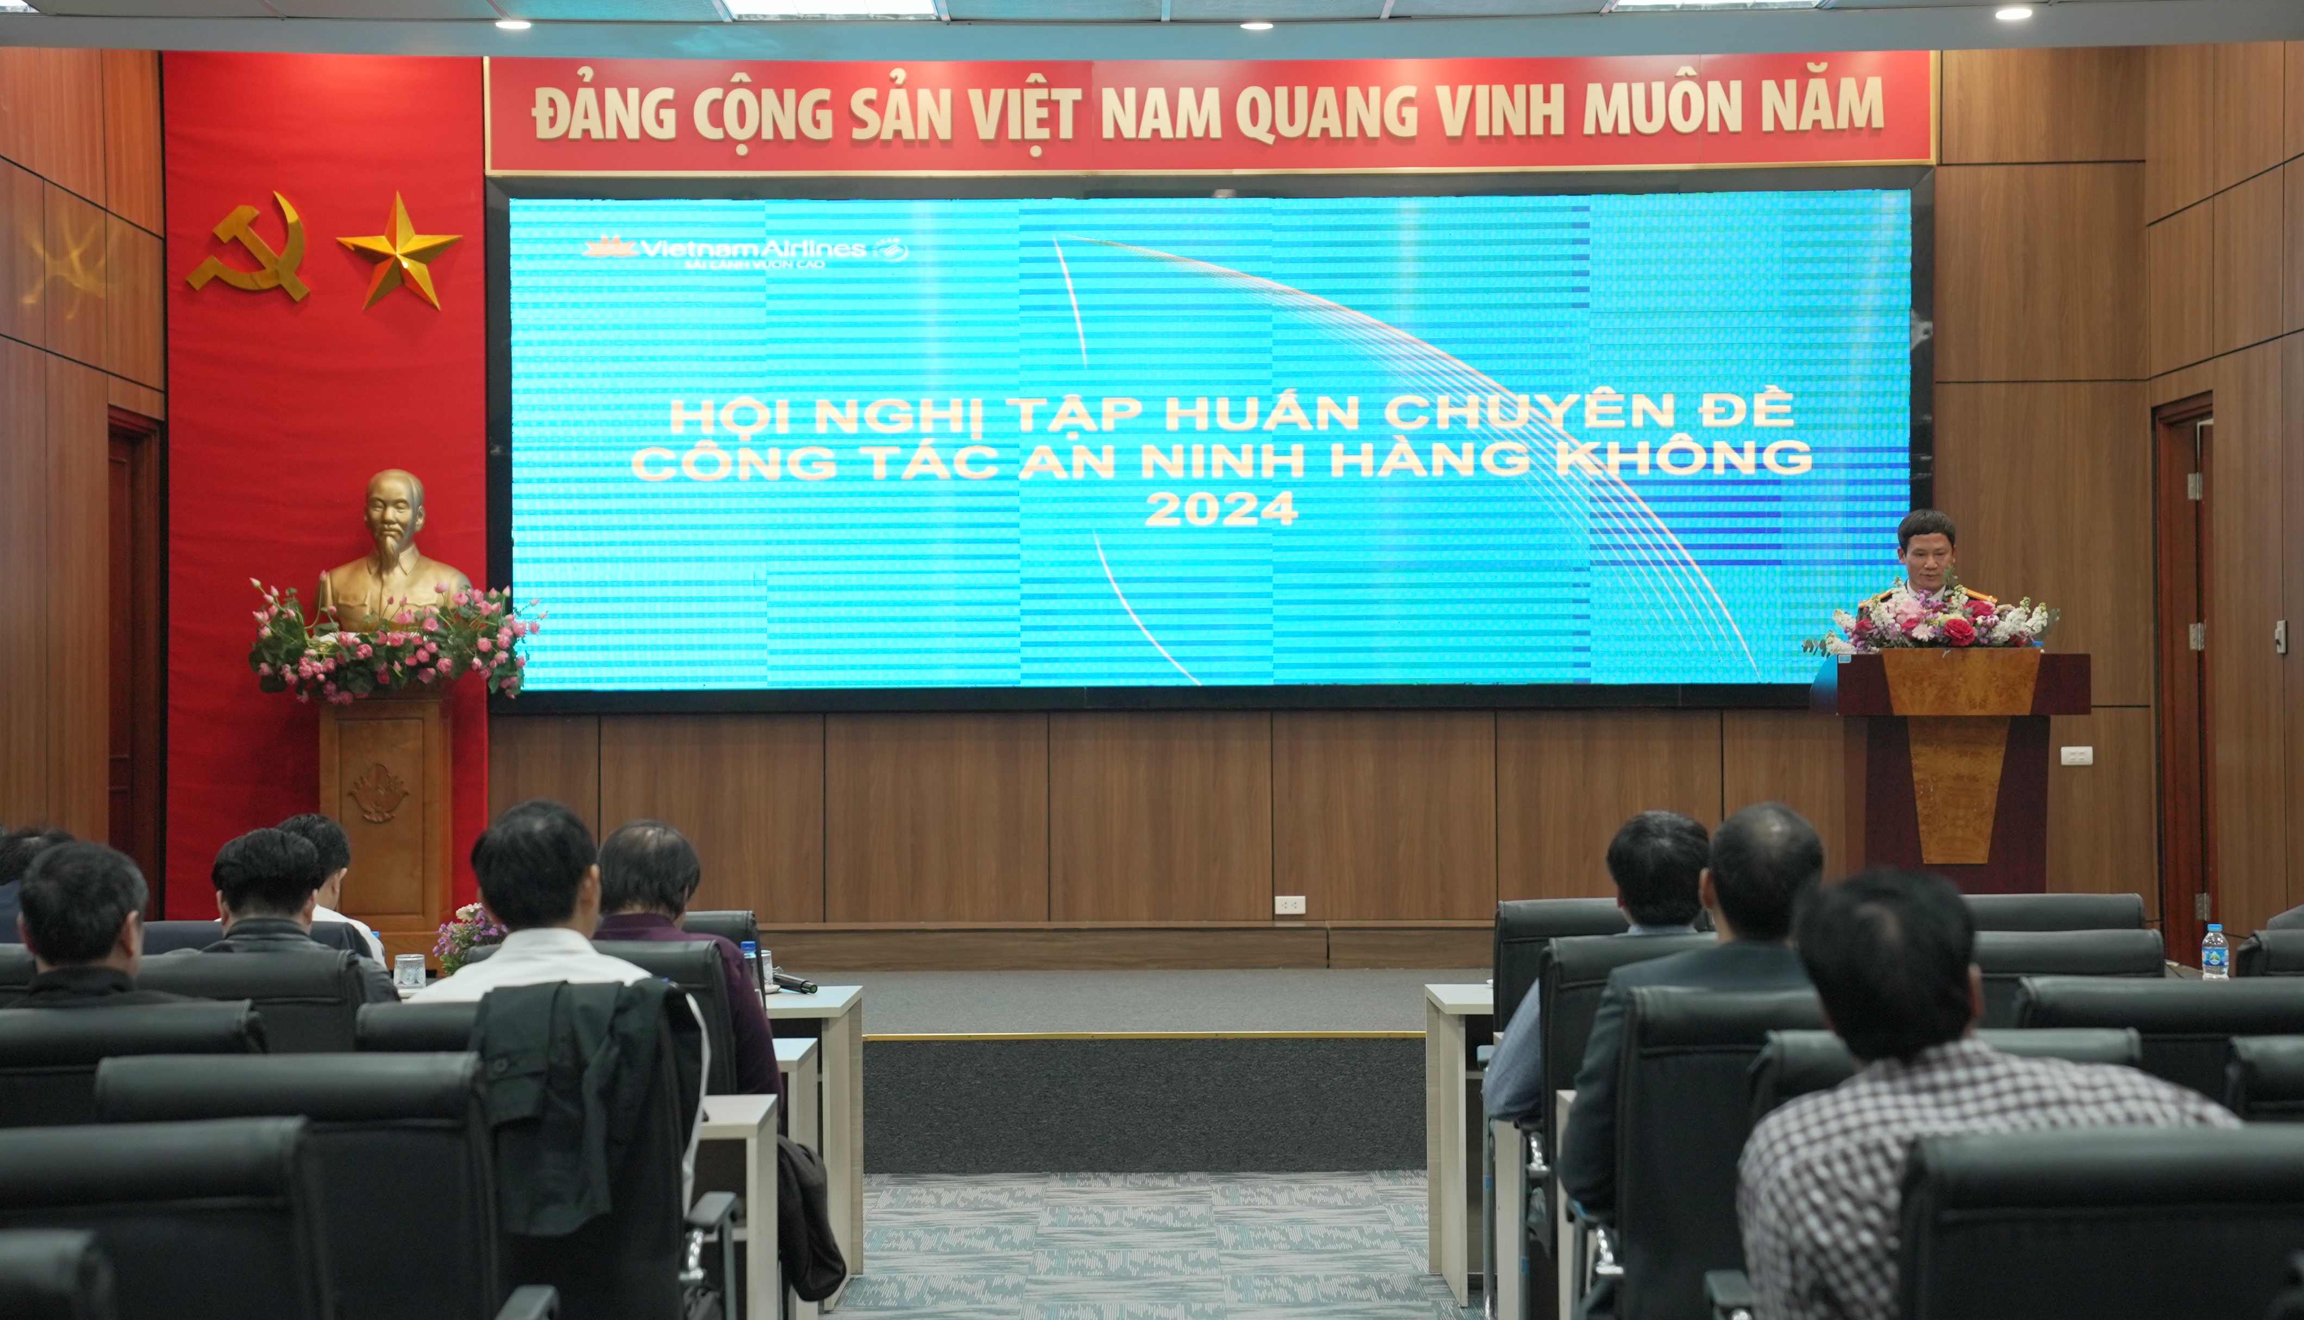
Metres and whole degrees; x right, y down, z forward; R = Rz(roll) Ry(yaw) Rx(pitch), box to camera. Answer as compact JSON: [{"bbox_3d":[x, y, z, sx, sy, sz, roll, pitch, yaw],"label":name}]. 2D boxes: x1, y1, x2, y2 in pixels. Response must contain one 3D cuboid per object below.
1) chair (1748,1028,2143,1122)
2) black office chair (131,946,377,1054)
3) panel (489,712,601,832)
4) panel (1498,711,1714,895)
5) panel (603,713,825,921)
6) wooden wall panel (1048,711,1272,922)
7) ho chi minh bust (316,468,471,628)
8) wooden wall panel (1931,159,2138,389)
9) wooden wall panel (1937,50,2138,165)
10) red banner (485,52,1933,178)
[{"bbox_3d":[1.000,0.972,5.376,0.560,1.015,0.640,0,-1,0],"label":"chair"},{"bbox_3d":[-1.659,1.027,7.539,0.560,1.015,0.640,0,-1,-6],"label":"black office chair"},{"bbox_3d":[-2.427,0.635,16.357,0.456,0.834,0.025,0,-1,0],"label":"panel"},{"bbox_3d":[1.848,0.634,16.550,0.898,0.854,0.030,0,-1,0],"label":"panel"},{"bbox_3d":[-1.766,0.640,16.550,0.894,0.843,0.030,0,-1,0],"label":"panel"},{"bbox_3d":[0.036,0.627,16.365,0.893,0.844,0.025,0,-1,0],"label":"wooden wall panel"},{"bbox_3d":[-2.916,-0.422,15.748,0.598,0.623,0.360,0,-1,0],"label":"ho chi minh bust"},{"bbox_3d":[3.561,-1.546,16.407,0.826,0.866,0.025,0,-1,0],"label":"wooden wall panel"},{"bbox_3d":[3.602,-2.267,16.550,0.802,0.523,0.030,0,-1,0],"label":"wooden wall panel"},{"bbox_3d":[0.231,-2.200,16.450,5.809,0.513,0.050,0,-1,0],"label":"red banner"}]

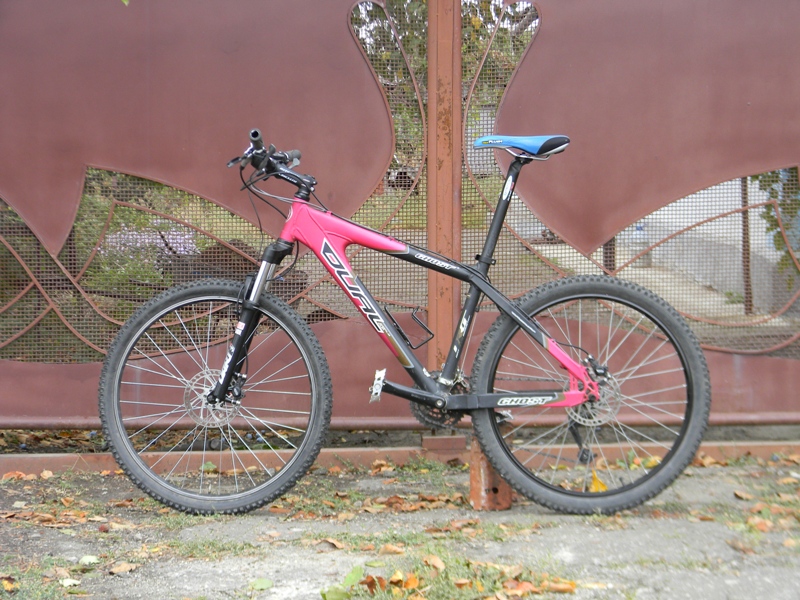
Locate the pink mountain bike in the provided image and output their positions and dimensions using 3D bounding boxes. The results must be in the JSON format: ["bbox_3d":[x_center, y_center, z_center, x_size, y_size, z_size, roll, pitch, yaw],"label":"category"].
[{"bbox_3d":[0.013,0.070,5.360,1.710,1.070,0.620,0,4,1],"label":"pink mountain bike"}]

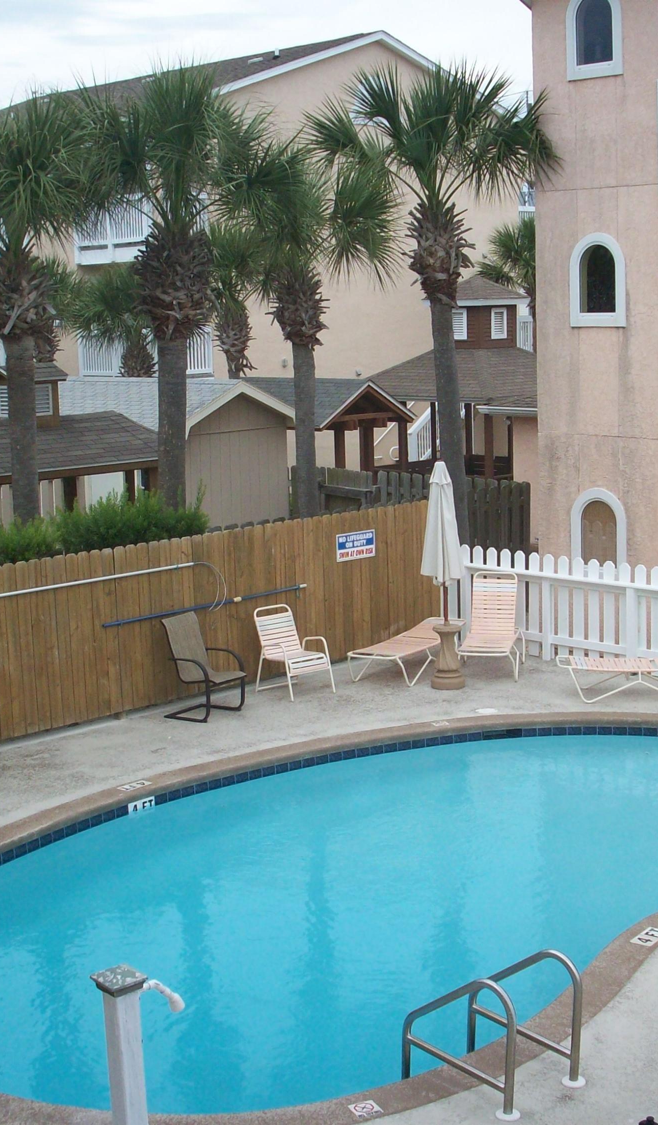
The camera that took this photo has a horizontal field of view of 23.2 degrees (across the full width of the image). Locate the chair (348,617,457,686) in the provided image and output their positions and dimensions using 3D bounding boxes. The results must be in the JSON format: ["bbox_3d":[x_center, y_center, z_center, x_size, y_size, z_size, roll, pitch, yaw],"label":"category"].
[{"bbox_3d":[0.968,1.034,18.446,0.620,0.450,1.980,3,11,28],"label":"chair"}]

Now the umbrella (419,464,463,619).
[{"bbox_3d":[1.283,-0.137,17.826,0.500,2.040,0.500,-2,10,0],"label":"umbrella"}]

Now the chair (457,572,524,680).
[{"bbox_3d":[1.850,0.737,18.265,0.620,1.009,1.649,0,9,11],"label":"chair"}]

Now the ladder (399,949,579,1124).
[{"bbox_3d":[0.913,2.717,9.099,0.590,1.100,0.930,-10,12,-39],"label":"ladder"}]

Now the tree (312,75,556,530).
[{"bbox_3d":[1.359,-2.940,21.112,3.300,6.900,3.300,-2,10,0],"label":"tree"}]

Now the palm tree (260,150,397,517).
[{"bbox_3d":[-0.095,-2.333,20.497,2.150,5.700,2.150,-2,10,0],"label":"palm tree"}]

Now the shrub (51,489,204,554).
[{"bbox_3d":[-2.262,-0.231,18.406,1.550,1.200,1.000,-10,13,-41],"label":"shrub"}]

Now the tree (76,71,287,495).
[{"bbox_3d":[-1.727,-2.415,19.412,2.600,7.100,2.600,-2,9,0],"label":"tree"}]

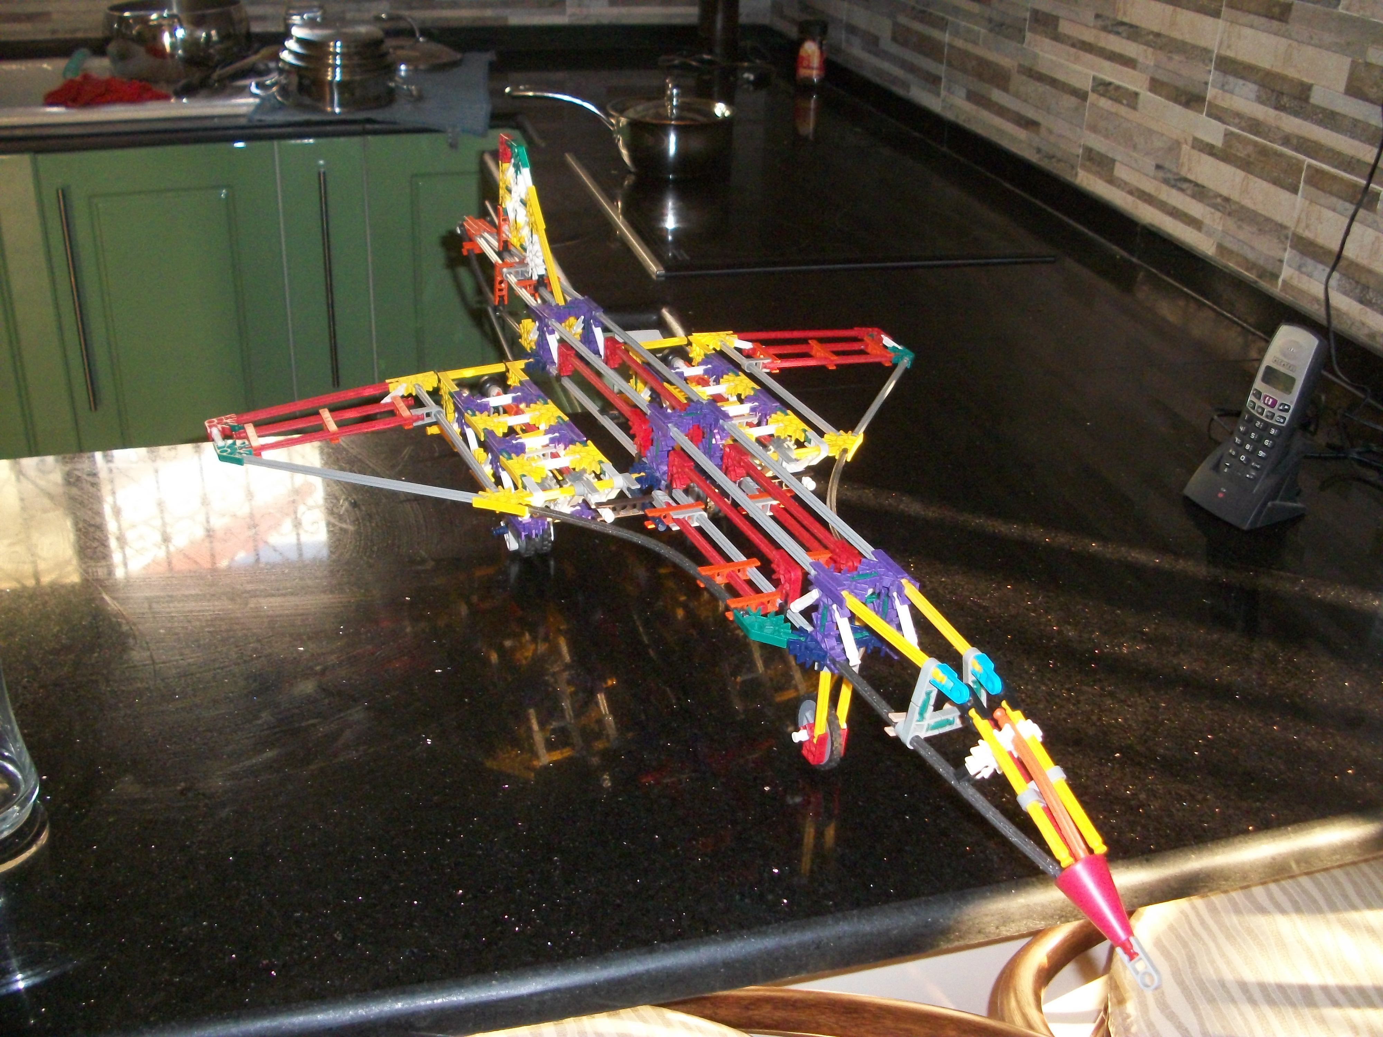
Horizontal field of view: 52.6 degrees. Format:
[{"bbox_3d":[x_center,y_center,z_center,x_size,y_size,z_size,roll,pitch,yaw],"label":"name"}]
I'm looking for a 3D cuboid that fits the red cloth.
[{"bbox_3d":[-0.959,-0.715,2.318,0.195,0.045,0.130,-5,29,-15],"label":"red cloth"}]

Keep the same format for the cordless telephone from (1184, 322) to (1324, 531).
[{"bbox_3d":[0.450,-0.078,1.093,0.075,0.154,0.071,-11,31,-24],"label":"cordless telephone"}]

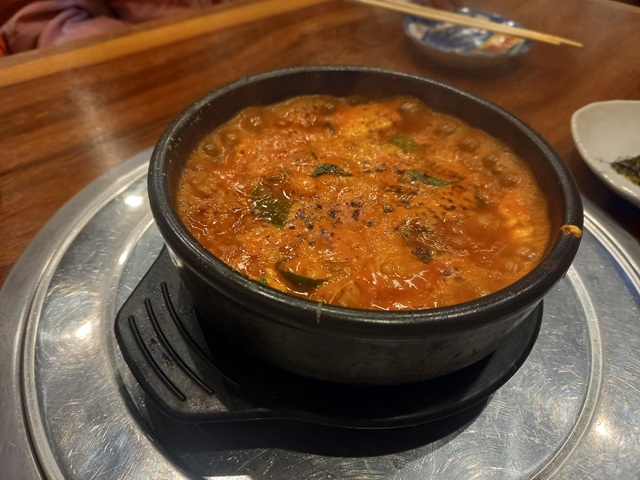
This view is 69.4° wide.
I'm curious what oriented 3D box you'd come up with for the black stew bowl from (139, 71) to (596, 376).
[{"bbox_3d":[0.017,-0.012,0.204,0.166,0.061,0.166,2,44,-2],"label":"black stew bowl"}]

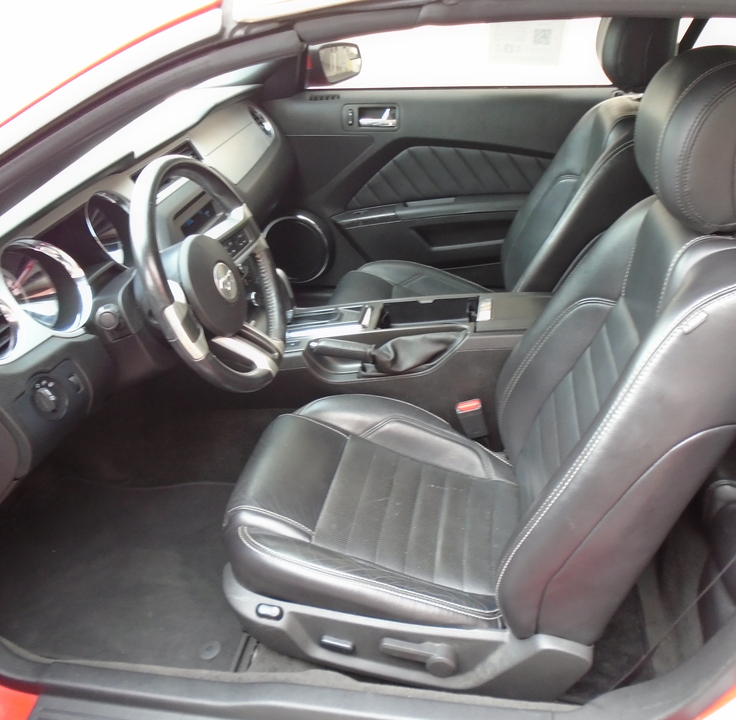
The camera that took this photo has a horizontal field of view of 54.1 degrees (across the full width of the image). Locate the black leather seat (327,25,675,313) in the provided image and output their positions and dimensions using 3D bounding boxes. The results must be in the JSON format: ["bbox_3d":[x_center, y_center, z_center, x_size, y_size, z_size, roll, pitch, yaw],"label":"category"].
[{"bbox_3d":[0.285,-0.356,1.752,0.820,0.930,0.530,3,30,10],"label":"black leather seat"}]

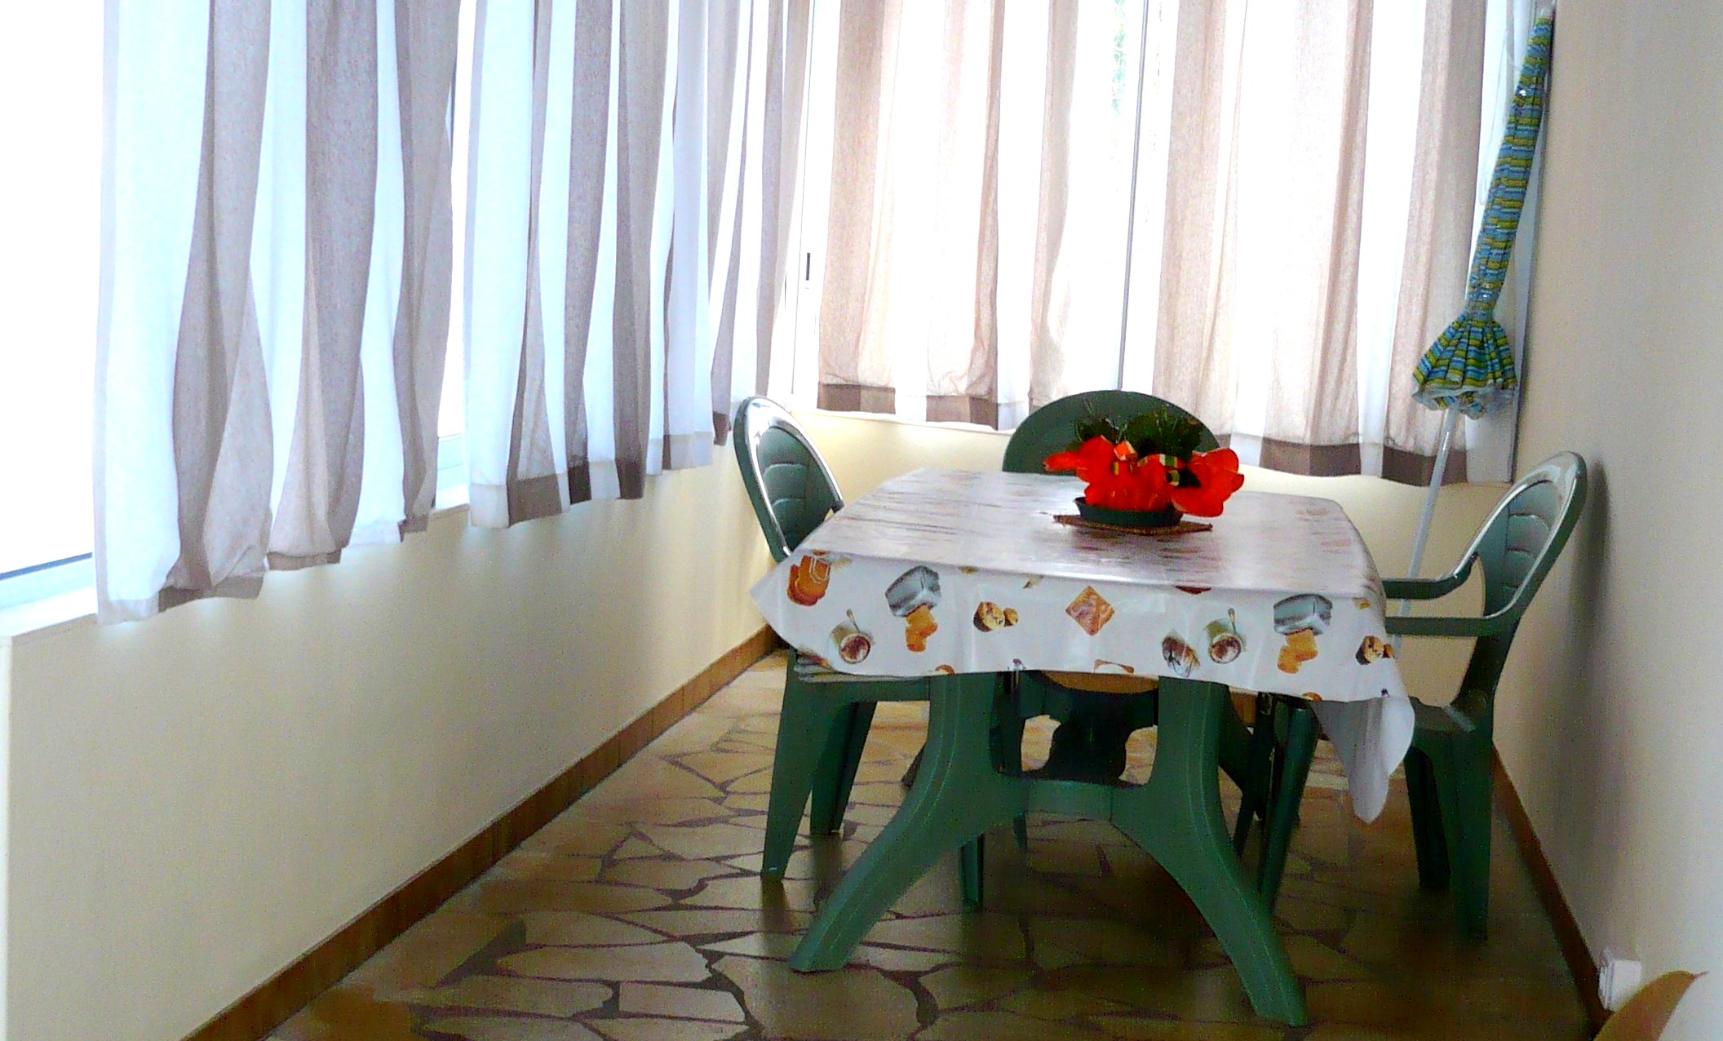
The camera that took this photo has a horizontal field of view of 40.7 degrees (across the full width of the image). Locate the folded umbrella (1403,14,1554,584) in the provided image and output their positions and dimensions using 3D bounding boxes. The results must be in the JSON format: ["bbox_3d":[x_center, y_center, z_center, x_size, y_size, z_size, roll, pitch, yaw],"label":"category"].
[{"bbox_3d":[1.415,-0.274,5.556,0.260,1.873,0.260,13,11,9],"label":"folded umbrella"}]

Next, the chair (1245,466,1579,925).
[{"bbox_3d":[1.067,0.306,4.478,0.590,0.910,0.560,4,7,9],"label":"chair"}]

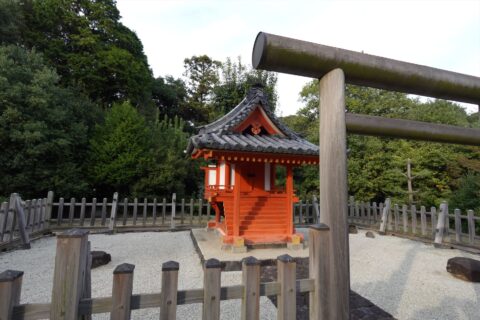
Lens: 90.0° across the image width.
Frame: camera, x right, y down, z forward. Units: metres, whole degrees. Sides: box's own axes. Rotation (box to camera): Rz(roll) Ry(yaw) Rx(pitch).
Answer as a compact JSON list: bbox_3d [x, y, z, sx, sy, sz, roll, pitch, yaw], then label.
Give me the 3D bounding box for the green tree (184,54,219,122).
[{"bbox_3d":[-3.699,-3.409,21.955,3.600,12.823,3.600,2,-5,-16],"label":"green tree"}]

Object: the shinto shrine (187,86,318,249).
[{"bbox_3d":[0.294,0.138,5.590,2.860,3.380,2.680,2,-5,-16],"label":"shinto shrine"}]

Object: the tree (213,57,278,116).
[{"bbox_3d":[0.398,-3.027,20.493,5.600,11.928,5.600,2,-5,-16],"label":"tree"}]

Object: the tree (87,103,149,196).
[{"bbox_3d":[-5.502,-0.209,10.593,2.700,4.864,2.700,2,-5,-16],"label":"tree"}]

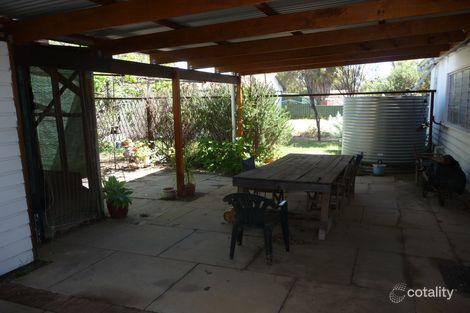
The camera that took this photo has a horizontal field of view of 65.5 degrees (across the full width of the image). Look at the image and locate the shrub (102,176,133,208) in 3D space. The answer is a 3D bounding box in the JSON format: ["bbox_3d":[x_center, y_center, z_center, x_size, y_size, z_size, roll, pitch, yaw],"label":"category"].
[{"bbox_3d":[-1.852,0.553,5.709,0.440,0.450,0.440,-5,9,-18],"label":"shrub"}]

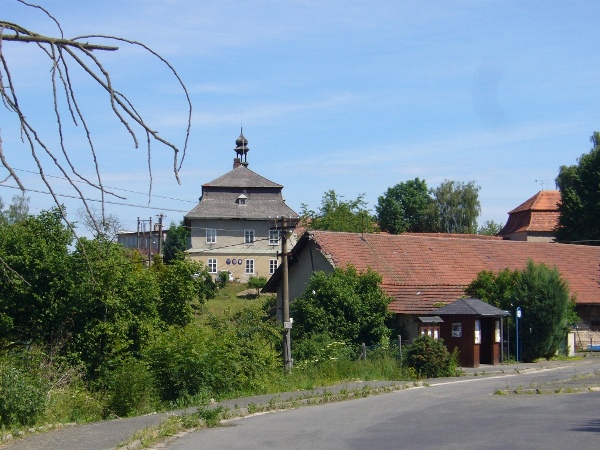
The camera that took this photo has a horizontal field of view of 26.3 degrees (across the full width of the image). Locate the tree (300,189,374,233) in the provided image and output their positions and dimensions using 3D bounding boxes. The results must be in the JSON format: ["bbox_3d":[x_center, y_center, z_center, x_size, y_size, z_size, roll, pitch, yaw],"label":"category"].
[{"bbox_3d":[3.280,1.486,112.179,6.470,9.400,6.000,0,-4,0],"label":"tree"}]

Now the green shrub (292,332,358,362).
[{"bbox_3d":[1.118,5.416,56.257,2.890,1.400,2.000,0,-4,0],"label":"green shrub"}]

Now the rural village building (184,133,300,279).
[{"bbox_3d":[-6.962,-1.820,154.492,13.100,17.900,13.500,0,-4,-5],"label":"rural village building"}]

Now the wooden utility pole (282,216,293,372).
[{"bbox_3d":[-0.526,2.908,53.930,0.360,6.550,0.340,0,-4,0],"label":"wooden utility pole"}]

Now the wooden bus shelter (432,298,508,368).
[{"bbox_3d":[7.777,4.900,58.425,2.350,3.080,4.400,-2,-5,25],"label":"wooden bus shelter"}]

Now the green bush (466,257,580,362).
[{"bbox_3d":[11.065,4.240,64.361,5.500,5.200,4.500,-1,-4,12],"label":"green bush"}]

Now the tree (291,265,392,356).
[{"bbox_3d":[2.001,4.238,61.855,4.920,4.670,4.400,0,-4,0],"label":"tree"}]

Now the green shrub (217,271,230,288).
[{"bbox_3d":[-7.392,5.290,123.938,1.350,1.790,1.400,0,-4,0],"label":"green shrub"}]

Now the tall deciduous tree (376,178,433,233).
[{"bbox_3d":[11.593,1.069,142.285,6.210,12.520,6.200,0,-4,0],"label":"tall deciduous tree"}]

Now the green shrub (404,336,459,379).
[{"bbox_3d":[5.153,5.191,50.258,2.120,1.640,1.900,0,-4,0],"label":"green shrub"}]

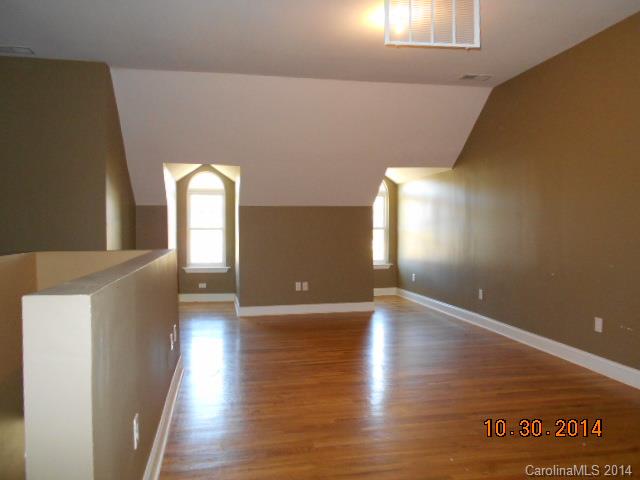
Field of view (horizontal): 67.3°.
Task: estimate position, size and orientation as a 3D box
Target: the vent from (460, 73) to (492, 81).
[{"bbox_3d":[1.619,-1.681,4.973,0.300,0.020,0.170,-1,2,-12],"label":"vent"}]

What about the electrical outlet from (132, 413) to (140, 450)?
[{"bbox_3d":[-0.714,0.750,1.873,0.009,0.117,0.073,-1,2,-12],"label":"electrical outlet"}]

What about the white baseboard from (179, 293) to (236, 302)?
[{"bbox_3d":[-1.798,0.929,7.672,0.900,0.132,0.018,-1,2,-12],"label":"white baseboard"}]

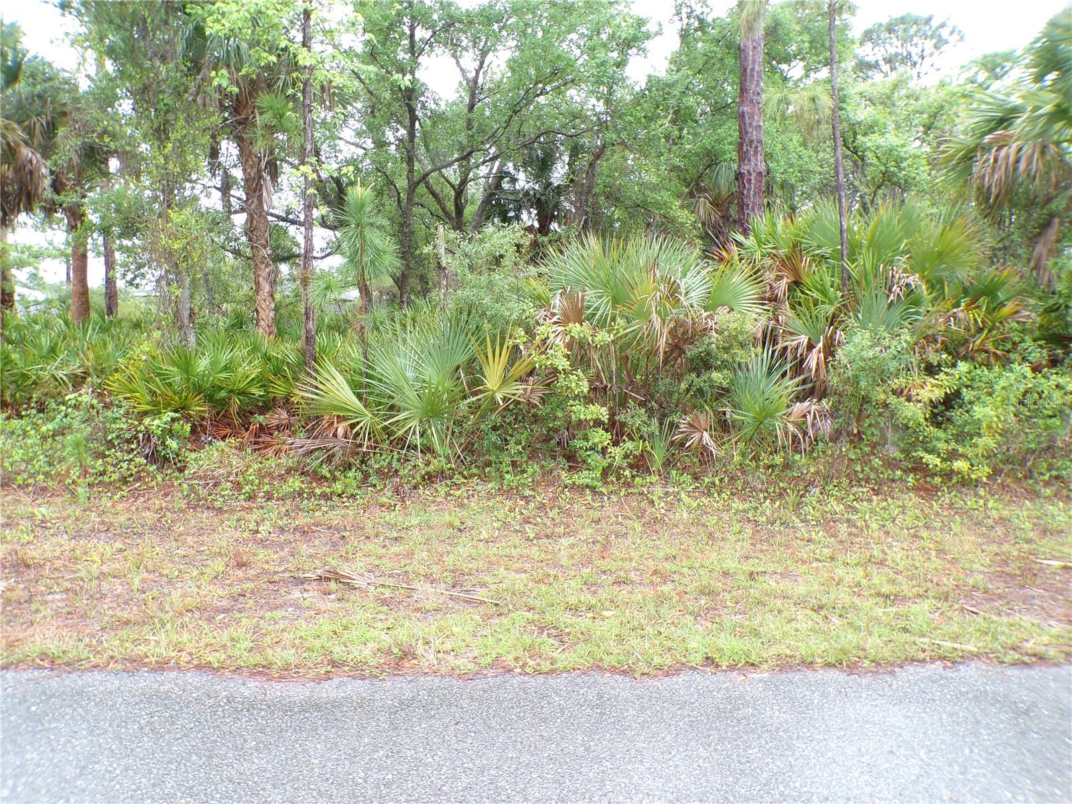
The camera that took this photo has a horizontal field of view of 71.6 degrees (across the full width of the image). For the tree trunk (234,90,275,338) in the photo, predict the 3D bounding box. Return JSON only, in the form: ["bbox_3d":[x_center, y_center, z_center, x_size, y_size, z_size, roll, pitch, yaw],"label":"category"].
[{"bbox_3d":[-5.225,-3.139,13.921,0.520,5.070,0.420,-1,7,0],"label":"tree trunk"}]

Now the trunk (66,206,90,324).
[{"bbox_3d":[-9.226,-2.401,15.019,0.380,3.070,0.360,2,7,0],"label":"trunk"}]

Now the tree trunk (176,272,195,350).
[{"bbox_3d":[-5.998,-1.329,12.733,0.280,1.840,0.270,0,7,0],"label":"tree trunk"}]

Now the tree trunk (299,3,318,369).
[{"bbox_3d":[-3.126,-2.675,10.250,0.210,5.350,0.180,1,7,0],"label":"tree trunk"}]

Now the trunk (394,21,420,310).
[{"bbox_3d":[-2.922,-4.880,16.831,0.500,7.130,0.420,1,7,0],"label":"trunk"}]

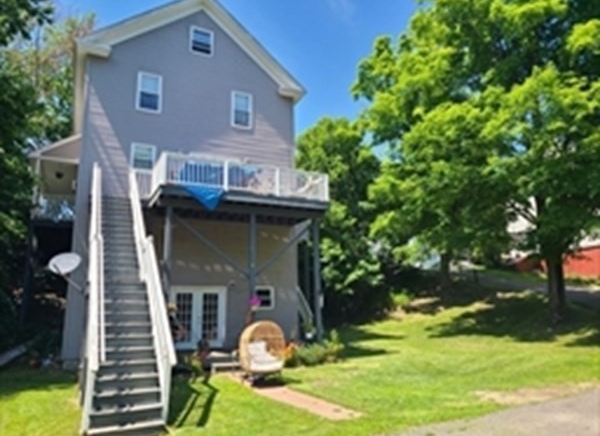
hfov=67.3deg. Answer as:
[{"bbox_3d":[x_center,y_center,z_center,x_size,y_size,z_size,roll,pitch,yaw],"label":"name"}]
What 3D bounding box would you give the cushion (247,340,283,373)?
[{"bbox_3d":[-0.831,3.288,10.700,0.720,0.720,0.600,4,-14,-25],"label":"cushion"}]

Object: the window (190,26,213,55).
[{"bbox_3d":[-3.728,-6.716,17.189,0.904,1.095,0.120,5,-14,-27],"label":"window"}]

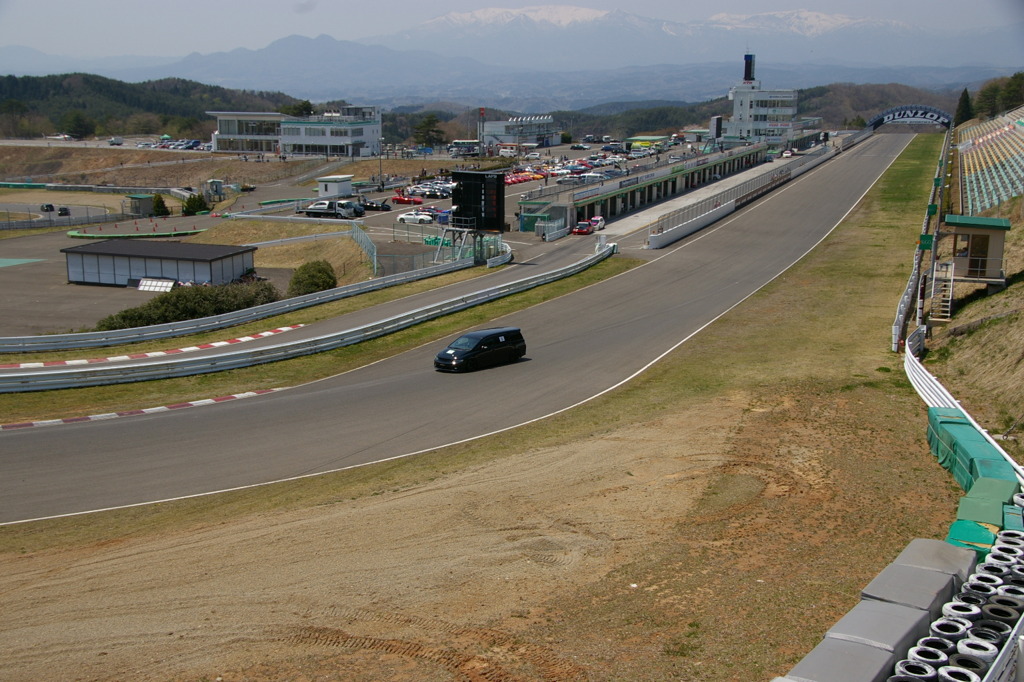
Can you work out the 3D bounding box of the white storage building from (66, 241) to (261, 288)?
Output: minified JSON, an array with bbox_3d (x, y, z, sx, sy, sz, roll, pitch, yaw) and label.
[{"bbox_3d":[-39.269,-8.509,127.725,19.506,3.619,9.072,5,14,19],"label":"white storage building"}]

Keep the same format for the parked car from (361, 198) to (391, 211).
[{"bbox_3d":[-18.576,-18.621,154.844,4.300,1.380,1.780,4,14,18],"label":"parked car"}]

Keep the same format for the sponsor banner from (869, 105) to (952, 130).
[{"bbox_3d":[141.908,-79.590,405.000,28.000,8.800,2.200,5,14,21],"label":"sponsor banner"}]

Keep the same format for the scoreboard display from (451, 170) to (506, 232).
[{"bbox_3d":[-2.654,-10.938,89.458,4.350,4.550,0.600,6,15,25],"label":"scoreboard display"}]

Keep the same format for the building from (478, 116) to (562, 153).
[{"bbox_3d":[2.081,-52.998,289.901,10.500,7.600,31.000,5,14,20],"label":"building"}]

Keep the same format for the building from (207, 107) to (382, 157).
[{"bbox_3d":[-56.034,-54.259,291.893,42.500,12.000,16.000,6,14,22],"label":"building"}]

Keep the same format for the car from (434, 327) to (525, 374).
[{"bbox_3d":[-1.536,0.420,55.363,4.770,1.550,1.800,-12,15,-43],"label":"car"}]

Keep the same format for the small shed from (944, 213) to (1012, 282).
[{"bbox_3d":[24.797,-4.978,60.765,3.100,2.850,3.000,5,14,19],"label":"small shed"}]

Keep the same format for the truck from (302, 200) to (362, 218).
[{"bbox_3d":[-23.840,-17.104,146.799,6.500,2.150,2.000,5,14,20],"label":"truck"}]

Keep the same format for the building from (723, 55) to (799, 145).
[{"bbox_3d":[61.980,-59.180,282.130,17.200,22.800,10.500,5,14,20],"label":"building"}]

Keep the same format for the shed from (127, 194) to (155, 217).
[{"bbox_3d":[-58.528,-21.416,179.234,3.400,2.900,3.300,5,14,21],"label":"shed"}]

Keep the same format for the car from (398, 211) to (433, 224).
[{"bbox_3d":[-12.029,-15.369,141.180,4.310,1.310,1.800,4,14,16],"label":"car"}]

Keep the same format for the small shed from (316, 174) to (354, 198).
[{"bbox_3d":[-29.005,-25.226,186.625,4.200,3.350,5.000,5,14,20],"label":"small shed"}]

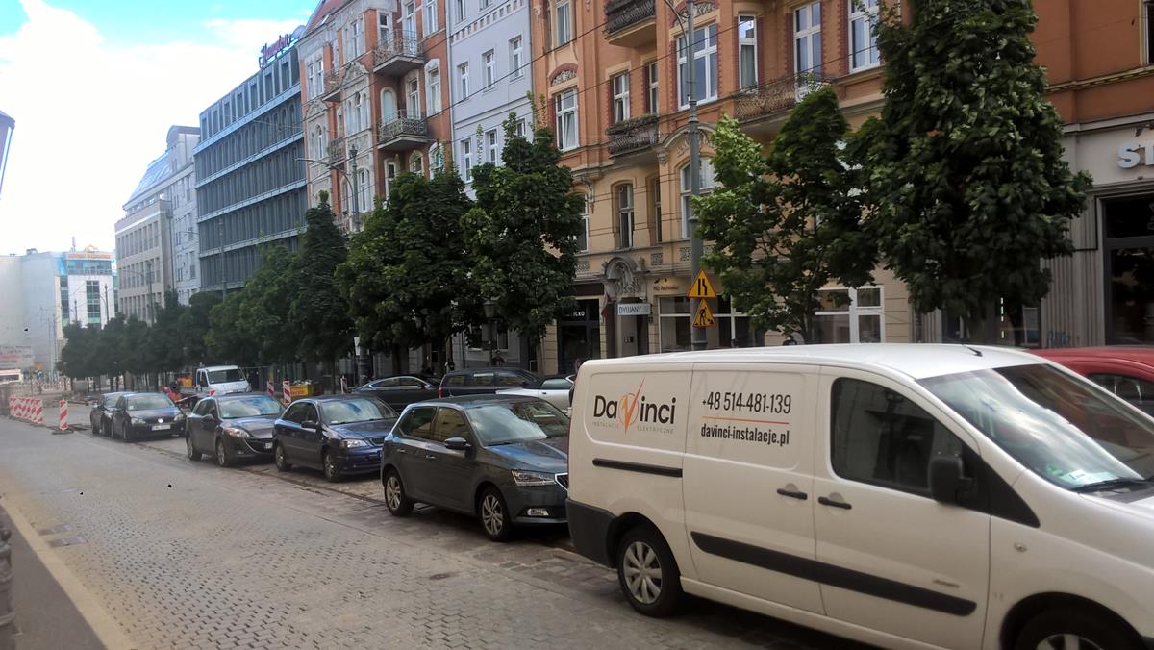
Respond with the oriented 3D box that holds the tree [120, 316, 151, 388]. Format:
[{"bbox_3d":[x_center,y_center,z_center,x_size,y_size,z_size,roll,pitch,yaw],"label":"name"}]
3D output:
[{"bbox_3d":[-35.600,2.250,76.500,2.900,6.100,2.900,-3,1,-36],"label":"tree"}]

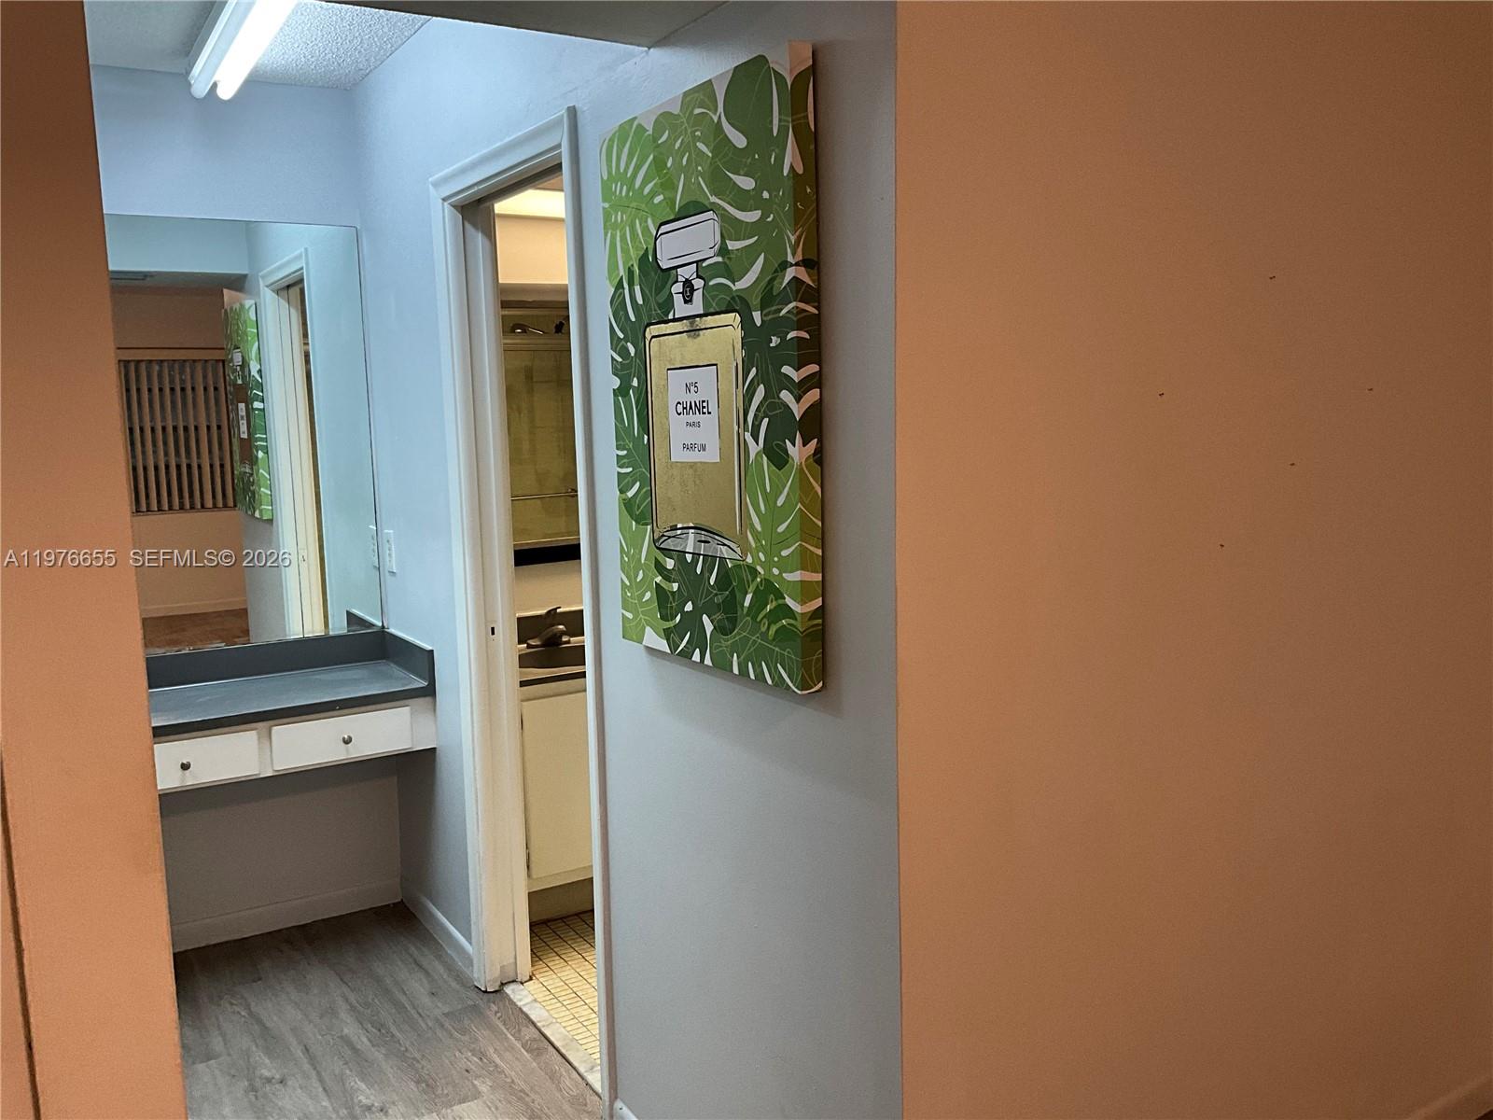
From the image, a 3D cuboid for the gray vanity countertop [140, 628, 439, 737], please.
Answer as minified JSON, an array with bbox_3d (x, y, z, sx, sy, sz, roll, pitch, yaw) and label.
[{"bbox_3d":[-1.369,0.337,3.438,0.900,0.131,0.453,-6,8,-31],"label":"gray vanity countertop"}]

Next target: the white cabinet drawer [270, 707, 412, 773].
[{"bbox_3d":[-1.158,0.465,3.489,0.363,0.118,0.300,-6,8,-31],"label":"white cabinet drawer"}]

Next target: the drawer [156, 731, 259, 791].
[{"bbox_3d":[-1.500,0.500,3.287,0.363,0.118,0.300,-6,8,-31],"label":"drawer"}]

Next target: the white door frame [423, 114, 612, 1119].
[{"bbox_3d":[-0.466,0.138,2.879,0.143,2.090,0.860,-6,8,-31],"label":"white door frame"}]

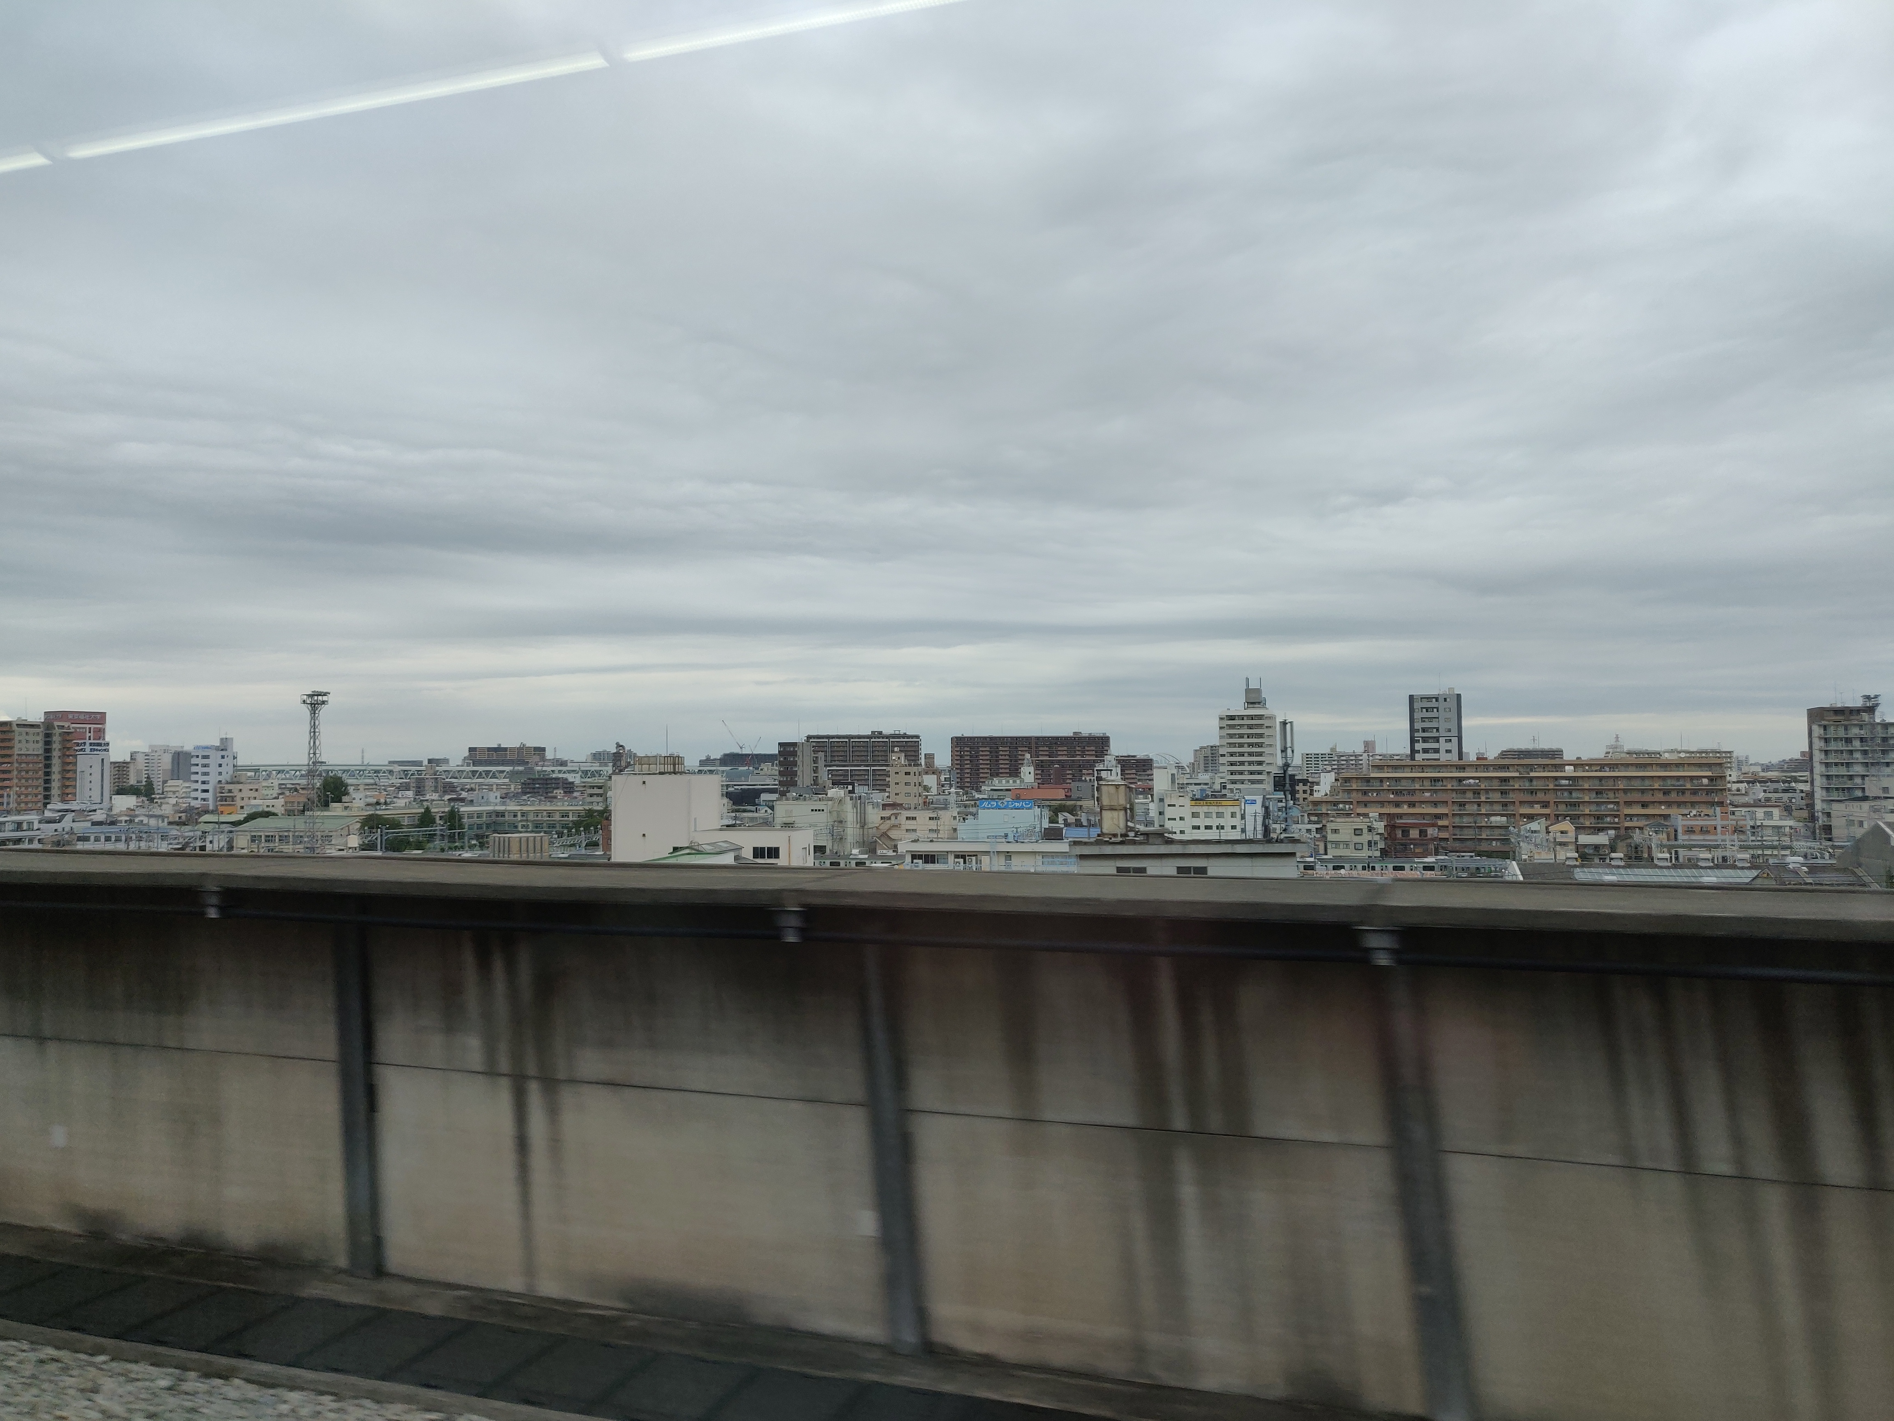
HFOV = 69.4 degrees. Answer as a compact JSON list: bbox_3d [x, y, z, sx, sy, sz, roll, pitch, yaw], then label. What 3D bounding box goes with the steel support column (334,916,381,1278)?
[{"bbox_3d":[-3.212,2.078,7.460,0.155,1.940,0.135,-1,-3,18],"label":"steel support column"}]

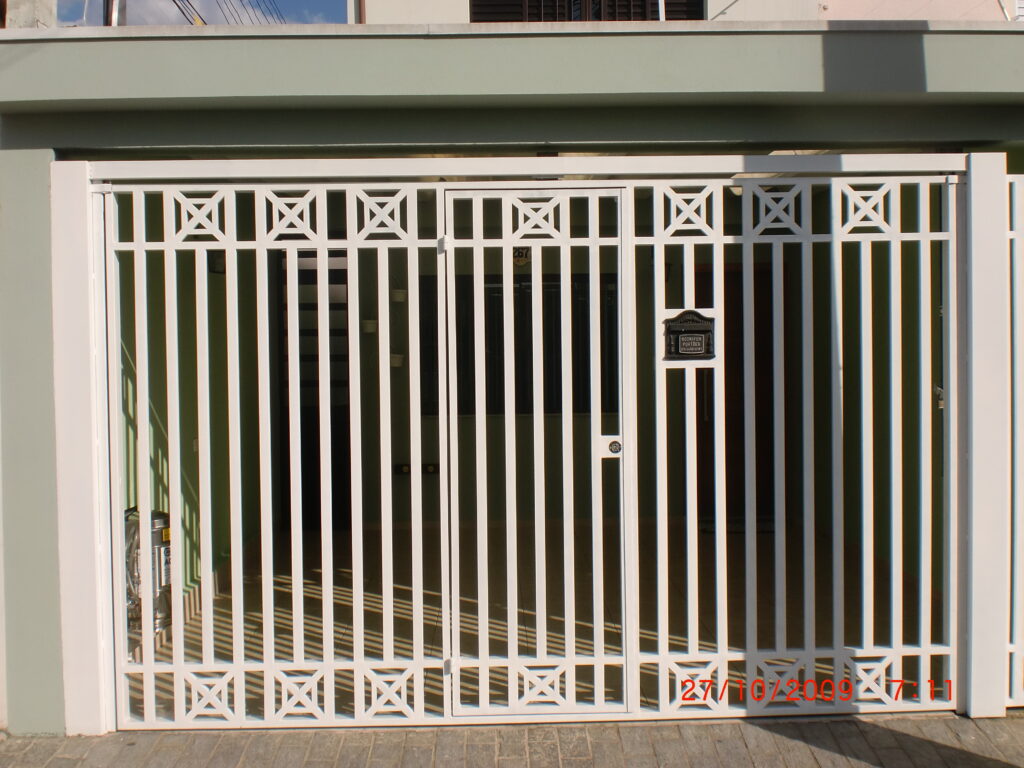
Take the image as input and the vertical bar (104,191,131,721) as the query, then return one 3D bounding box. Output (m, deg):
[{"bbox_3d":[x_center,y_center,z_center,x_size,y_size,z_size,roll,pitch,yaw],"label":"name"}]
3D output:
[{"bbox_3d":[-1.626,0.311,4.261,0.036,2.198,0.050,-1,1,-2],"label":"vertical bar"}]

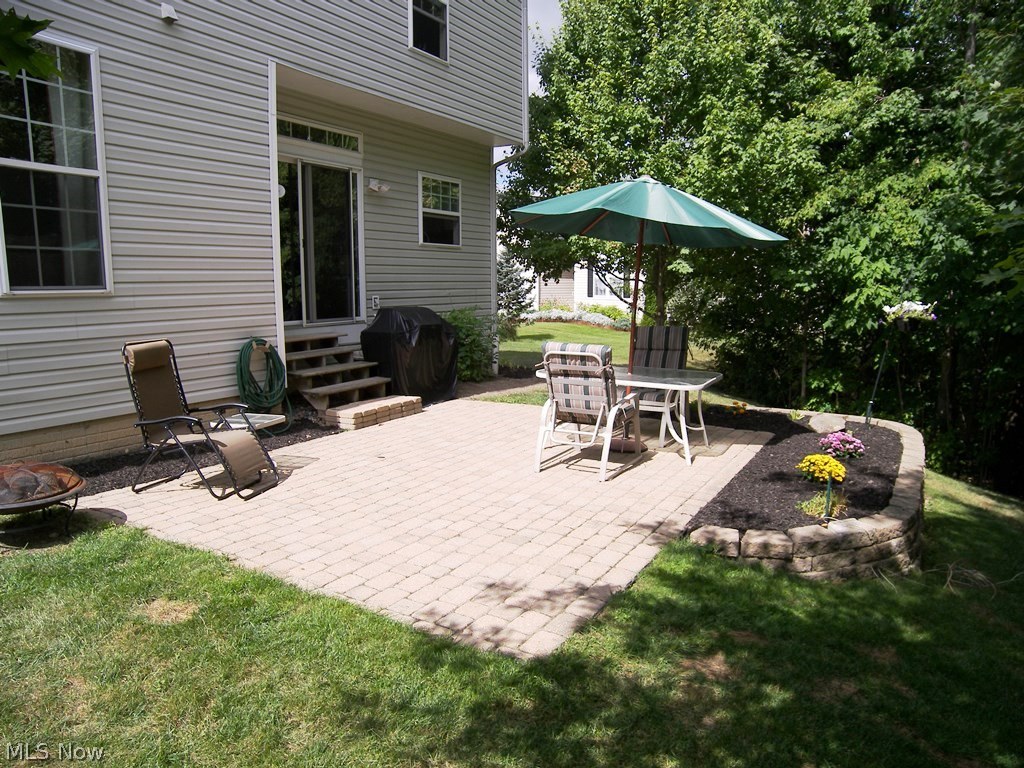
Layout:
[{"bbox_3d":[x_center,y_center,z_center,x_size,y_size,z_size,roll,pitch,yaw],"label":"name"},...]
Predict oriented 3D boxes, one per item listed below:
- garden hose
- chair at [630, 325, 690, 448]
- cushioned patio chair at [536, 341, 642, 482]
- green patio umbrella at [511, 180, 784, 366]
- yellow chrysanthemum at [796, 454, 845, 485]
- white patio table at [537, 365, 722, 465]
[{"bbox_3d":[-2.492,0.005,7.120,0.260,0.900,0.500,5,10,31],"label":"garden hose"},{"bbox_3d":[1.380,-0.002,7.187,0.630,1.100,0.880,4,9,26],"label":"chair"},{"bbox_3d":[0.690,0.157,6.119,0.630,1.100,0.880,4,9,27],"label":"cushioned patio chair"},{"bbox_3d":[1.154,-0.624,6.560,2.480,2.520,2.480,4,8,-1],"label":"green patio umbrella"},{"bbox_3d":[2.371,0.624,5.571,0.390,0.240,0.380,0,8,0],"label":"yellow chrysanthemum"},{"bbox_3d":[1.060,0.270,6.681,1.640,0.710,1.070,4,9,26],"label":"white patio table"}]

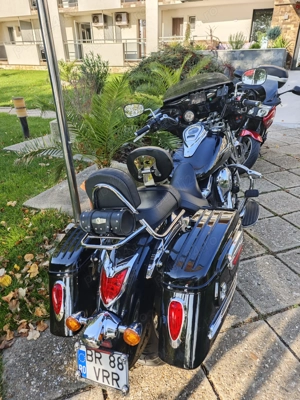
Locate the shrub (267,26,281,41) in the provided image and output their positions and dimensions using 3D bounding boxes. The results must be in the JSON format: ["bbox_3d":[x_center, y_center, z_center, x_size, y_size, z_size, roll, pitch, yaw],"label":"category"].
[{"bbox_3d":[5.377,-7.241,11.525,0.600,0.540,0.600,9,29,20],"label":"shrub"}]

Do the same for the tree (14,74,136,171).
[{"bbox_3d":[-1.088,-1.032,3.736,1.600,1.200,1.400,-9,30,-14],"label":"tree"}]

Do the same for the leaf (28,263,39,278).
[{"bbox_3d":[-0.939,0.568,2.141,0.074,0.030,0.125,-11,30,-18],"label":"leaf"}]

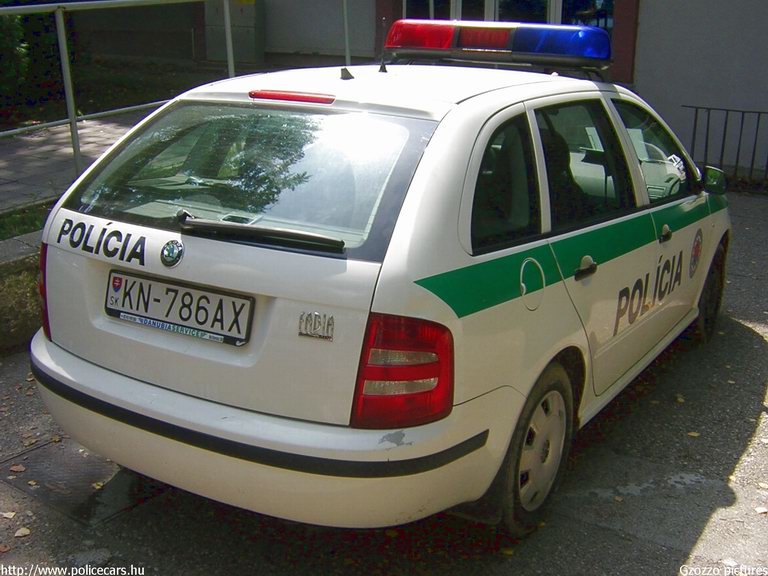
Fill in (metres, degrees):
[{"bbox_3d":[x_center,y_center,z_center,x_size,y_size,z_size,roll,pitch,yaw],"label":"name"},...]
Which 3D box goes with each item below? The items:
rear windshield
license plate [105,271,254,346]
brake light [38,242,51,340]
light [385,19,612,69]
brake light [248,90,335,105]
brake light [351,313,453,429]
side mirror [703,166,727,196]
[{"bbox_3d":[-0.388,-0.356,2.272,1.165,0.080,0.530,11,54,31],"label":"rear windshield"},{"bbox_3d":[-0.557,0.048,2.119,0.530,0.130,0.020,10,4,31],"label":"license plate"},{"bbox_3d":[-1.075,-0.012,2.535,0.205,0.295,0.160,11,17,31],"label":"brake light"},{"bbox_3d":[0.495,-1.079,3.511,1.050,0.165,0.260,11,17,31],"label":"light"},{"bbox_3d":[-0.273,-0.576,2.392,0.315,0.030,0.040,11,17,31],"label":"brake light"},{"bbox_3d":[0.042,0.202,1.865,0.205,0.295,0.160,11,17,31],"label":"brake light"},{"bbox_3d":[1.552,-0.508,3.781,0.160,0.130,0.110,11,17,31],"label":"side mirror"}]

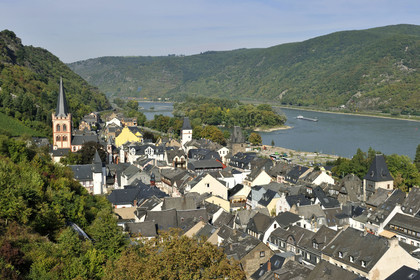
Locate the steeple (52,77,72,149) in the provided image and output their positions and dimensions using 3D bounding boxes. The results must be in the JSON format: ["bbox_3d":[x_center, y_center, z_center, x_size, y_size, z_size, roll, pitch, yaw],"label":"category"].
[{"bbox_3d":[-86.000,-12.220,306.170,10.000,48.000,10.000,-1,5,-12],"label":"steeple"}]

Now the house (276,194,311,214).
[{"bbox_3d":[28.000,22.750,172.220,9.500,11.000,7.500,-2,6,-20],"label":"house"}]

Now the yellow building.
[{"bbox_3d":[-56.000,-1.930,363.360,16.000,17.000,15.000,1,5,12],"label":"yellow building"}]

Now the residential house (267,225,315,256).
[{"bbox_3d":[22.100,26.940,132.340,9.000,10.000,13.000,-3,6,-30],"label":"residential house"}]

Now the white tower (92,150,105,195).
[{"bbox_3d":[-44.444,14.368,208.333,3.700,19.500,3.700,-2,6,-23],"label":"white tower"}]

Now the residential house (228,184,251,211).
[{"bbox_3d":[10.200,21.090,190.250,7.800,11.000,8.500,-1,5,-15],"label":"residential house"}]

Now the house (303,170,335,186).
[{"bbox_3d":[45.615,17.798,220.718,11.000,10.300,8.000,-3,6,-28],"label":"house"}]

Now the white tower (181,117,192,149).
[{"bbox_3d":[-14.955,-2.195,341.358,6.500,27.000,6.500,-1,6,-11],"label":"white tower"}]

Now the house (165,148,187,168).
[{"bbox_3d":[-19.200,11.930,278.480,11.000,13.000,9.500,-2,6,-23],"label":"house"}]

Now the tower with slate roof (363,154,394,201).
[{"bbox_3d":[66.121,15.253,205.404,9.300,18.300,6.500,-3,6,-28],"label":"tower with slate roof"}]

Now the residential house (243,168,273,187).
[{"bbox_3d":[19.000,17.850,219.870,10.500,12.000,11.000,-3,6,-30],"label":"residential house"}]

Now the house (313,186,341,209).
[{"bbox_3d":[40.939,21.686,182.917,8.500,9.800,6.500,-3,6,-28],"label":"house"}]

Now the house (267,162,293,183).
[{"bbox_3d":[33.404,15.726,238.602,9.000,11.000,14.000,-3,6,-28],"label":"house"}]

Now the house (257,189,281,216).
[{"bbox_3d":[21.423,22.222,179.954,8.000,9.300,6.200,-3,6,-28],"label":"house"}]

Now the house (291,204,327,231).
[{"bbox_3d":[30.638,24.186,160.051,9.300,9.200,7.500,-3,6,-28],"label":"house"}]

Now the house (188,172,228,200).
[{"bbox_3d":[-0.849,18.526,202.705,13.300,12.300,8.000,-2,6,-16],"label":"house"}]

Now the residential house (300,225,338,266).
[{"bbox_3d":[28.600,26.630,124.880,11.000,12.000,7.200,-3,6,-30],"label":"residential house"}]

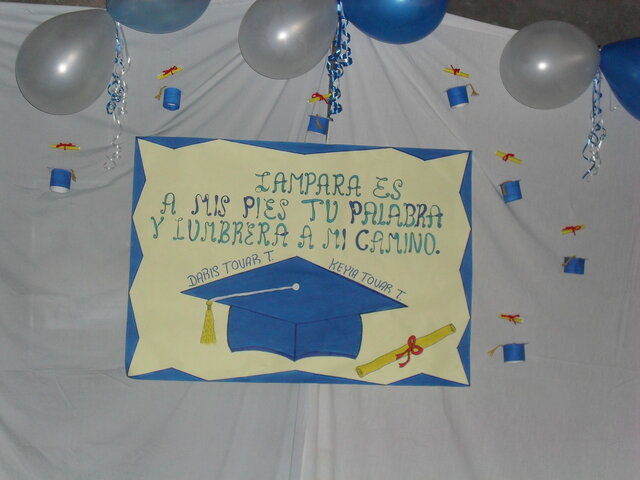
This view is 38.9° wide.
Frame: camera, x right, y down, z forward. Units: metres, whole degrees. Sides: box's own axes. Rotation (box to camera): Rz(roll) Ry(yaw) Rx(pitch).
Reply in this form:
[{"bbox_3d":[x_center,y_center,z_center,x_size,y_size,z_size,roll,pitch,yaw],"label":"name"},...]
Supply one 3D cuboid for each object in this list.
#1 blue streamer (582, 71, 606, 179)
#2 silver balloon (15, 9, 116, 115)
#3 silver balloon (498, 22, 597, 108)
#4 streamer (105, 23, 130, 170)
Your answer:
[{"bbox_3d":[0.594,-0.250,1.960,0.052,0.234,0.045,2,-5,-4],"label":"blue streamer"},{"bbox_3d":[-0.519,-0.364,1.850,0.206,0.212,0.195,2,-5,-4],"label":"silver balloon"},{"bbox_3d":[0.489,-0.374,1.930,0.213,0.184,0.185,2,-5,-4],"label":"silver balloon"},{"bbox_3d":[-0.420,-0.302,1.880,0.054,0.315,0.045,2,-5,-4],"label":"streamer"}]

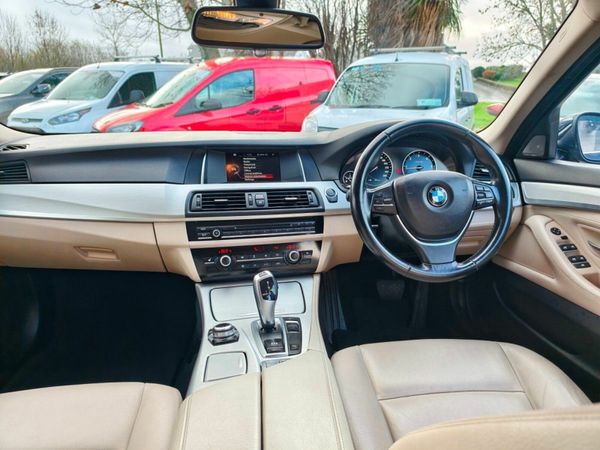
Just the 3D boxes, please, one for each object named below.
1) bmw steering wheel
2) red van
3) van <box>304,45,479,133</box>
[{"bbox_3d":[0.303,-0.057,0.927,0.380,0.380,0.100,-2,-7,-6],"label":"bmw steering wheel"},{"bbox_3d":[-1.343,-1.870,6.796,4.160,1.760,1.850,-14,23,-36],"label":"red van"},{"bbox_3d":[1.571,-1.705,6.105,1.950,1.870,4.330,9,20,25],"label":"van"}]

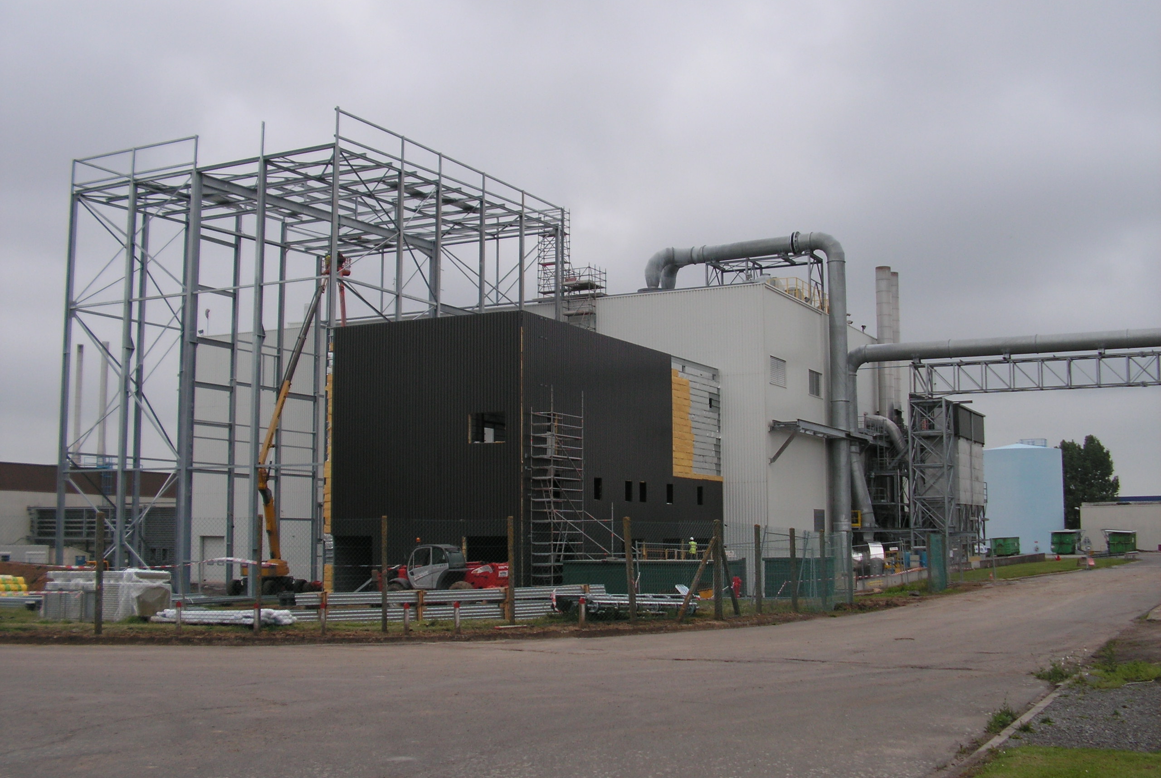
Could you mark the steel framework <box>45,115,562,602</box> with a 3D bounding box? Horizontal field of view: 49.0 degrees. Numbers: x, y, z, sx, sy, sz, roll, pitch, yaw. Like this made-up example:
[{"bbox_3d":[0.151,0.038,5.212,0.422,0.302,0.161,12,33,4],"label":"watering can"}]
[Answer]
[{"bbox_3d":[-15.560,-0.407,80.041,20.100,25.300,24.400,-3,-7,28],"label":"steel framework"}]

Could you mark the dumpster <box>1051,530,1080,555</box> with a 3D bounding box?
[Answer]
[{"bbox_3d":[47.841,15.200,126.000,2.450,2.300,2.200,-2,-7,17],"label":"dumpster"}]

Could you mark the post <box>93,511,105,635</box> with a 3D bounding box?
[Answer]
[{"bbox_3d":[-7.660,2.932,20.308,0.115,1.940,0.115,0,-6,0],"label":"post"}]

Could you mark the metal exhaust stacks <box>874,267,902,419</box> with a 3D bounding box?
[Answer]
[{"bbox_3d":[23.312,-3.352,96.271,1.200,11.500,3.200,-3,-7,28],"label":"metal exhaust stacks"}]

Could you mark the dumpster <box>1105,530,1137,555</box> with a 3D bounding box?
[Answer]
[{"bbox_3d":[52.641,15.002,124.000,2.550,2.300,2.200,-1,-7,11],"label":"dumpster"}]

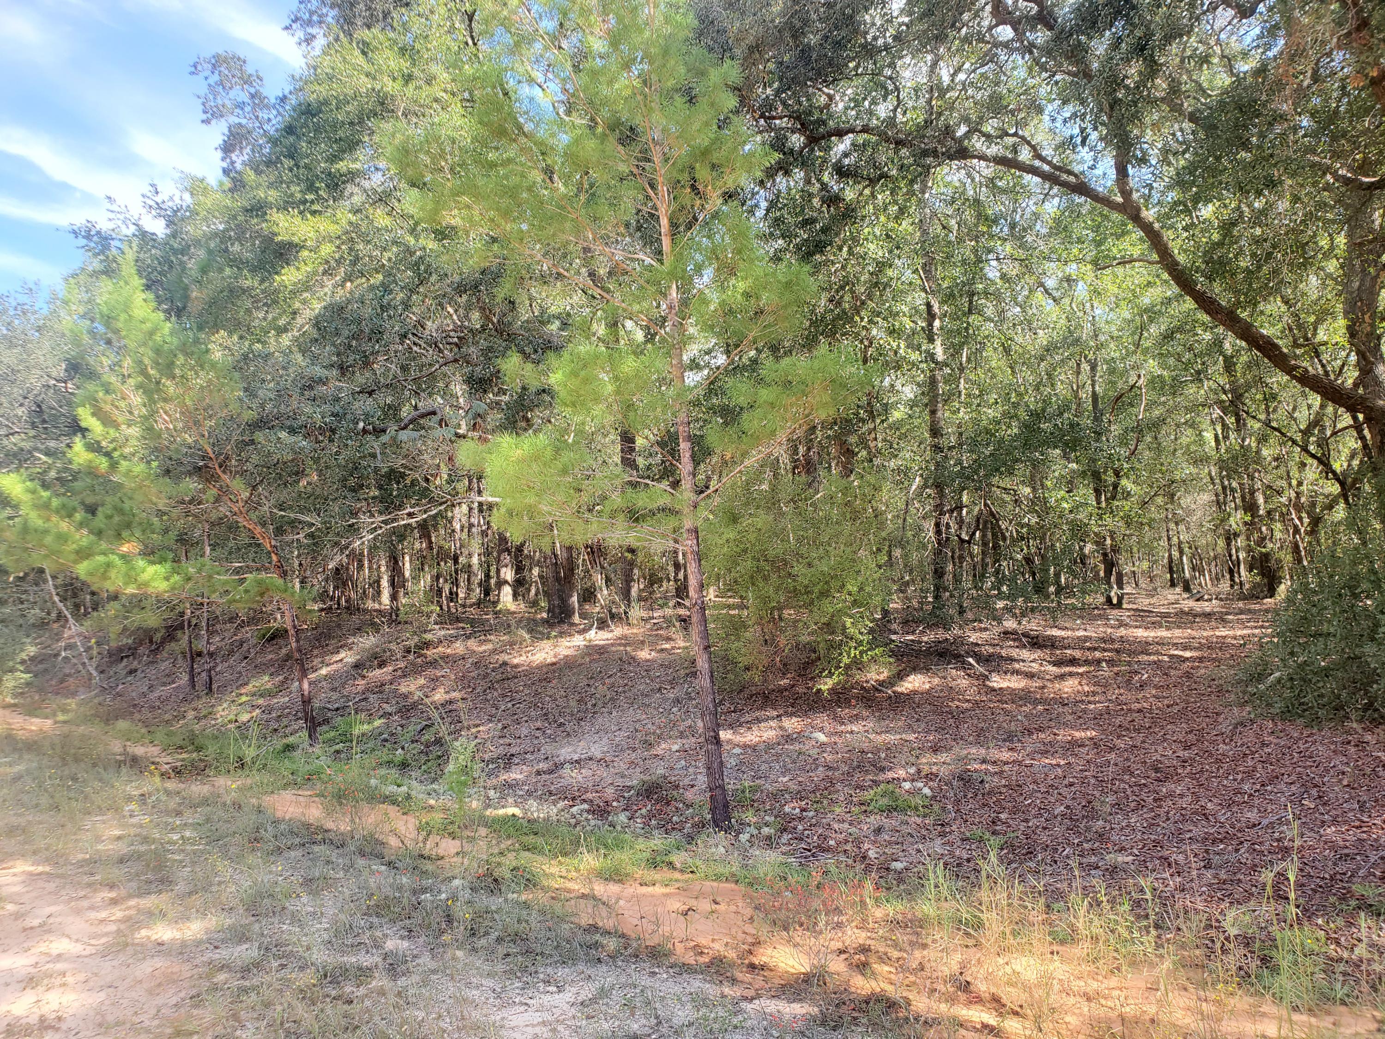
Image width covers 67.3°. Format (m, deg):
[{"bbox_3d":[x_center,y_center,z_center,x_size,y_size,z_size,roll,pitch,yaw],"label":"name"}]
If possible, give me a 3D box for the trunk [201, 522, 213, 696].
[{"bbox_3d":[-6.391,1.183,13.700,0.130,2.290,0.110,-1,-2,0],"label":"trunk"}]

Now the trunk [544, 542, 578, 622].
[{"bbox_3d":[-2.114,0.996,16.800,0.530,1.310,0.460,-1,-2,0],"label":"trunk"}]

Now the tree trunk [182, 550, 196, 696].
[{"bbox_3d":[-6.779,1.362,14.000,0.150,1.950,0.120,-1,-2,0],"label":"tree trunk"}]

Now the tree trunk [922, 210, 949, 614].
[{"bbox_3d":[4.437,-1.966,19.000,0.400,7.390,0.340,-1,-2,0],"label":"tree trunk"}]

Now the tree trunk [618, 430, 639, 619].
[{"bbox_3d":[-1.083,0.091,17.500,0.340,3.190,0.320,-1,-2,0],"label":"tree trunk"}]

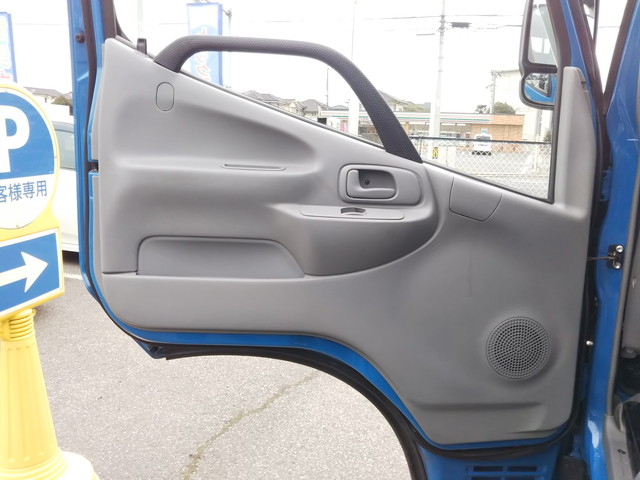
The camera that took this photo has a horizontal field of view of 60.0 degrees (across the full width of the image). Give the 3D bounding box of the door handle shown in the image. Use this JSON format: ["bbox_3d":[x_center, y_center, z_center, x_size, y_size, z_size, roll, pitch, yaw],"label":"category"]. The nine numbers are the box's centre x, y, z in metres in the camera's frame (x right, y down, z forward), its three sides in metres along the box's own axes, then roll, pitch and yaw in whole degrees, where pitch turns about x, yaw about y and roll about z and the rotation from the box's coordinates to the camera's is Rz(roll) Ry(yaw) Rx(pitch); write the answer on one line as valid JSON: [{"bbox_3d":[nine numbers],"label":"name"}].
[{"bbox_3d":[0.098,-0.105,1.045,0.093,0.055,0.030,1,9,-2],"label":"door handle"}]

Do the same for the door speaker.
[{"bbox_3d":[0.399,0.218,1.115,0.128,0.128,0.025,1,9,-2],"label":"door speaker"}]

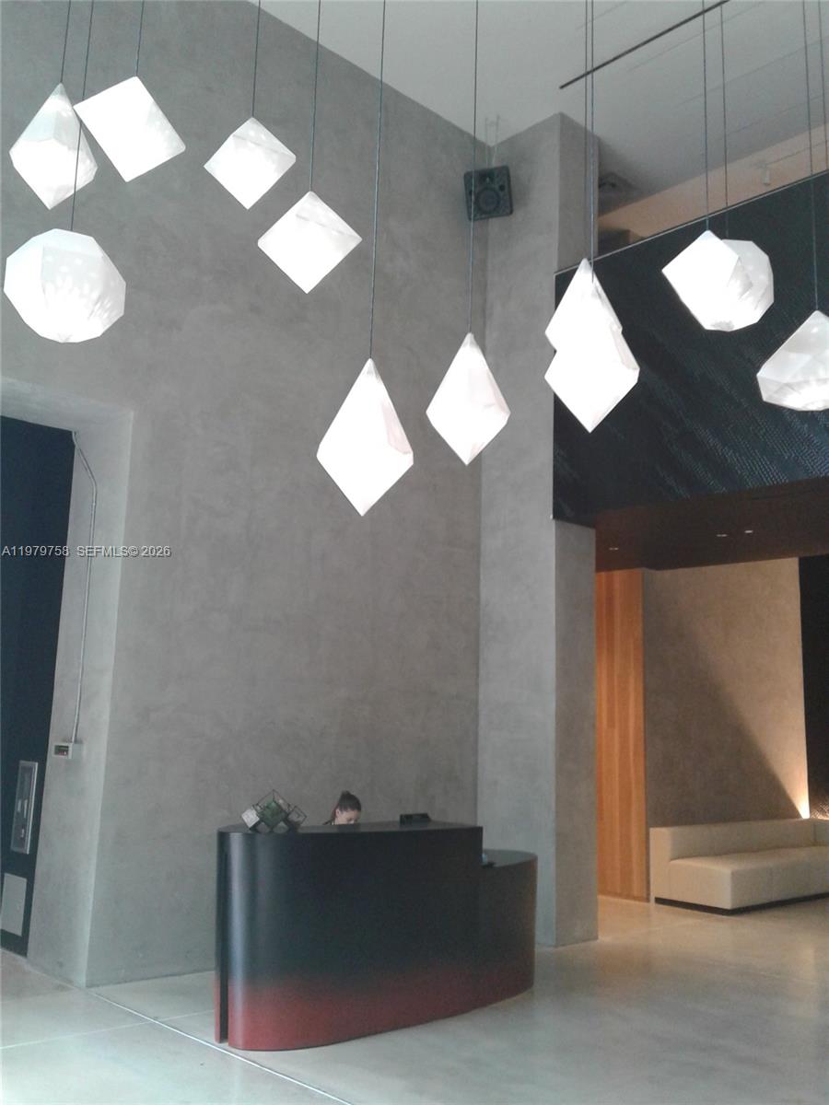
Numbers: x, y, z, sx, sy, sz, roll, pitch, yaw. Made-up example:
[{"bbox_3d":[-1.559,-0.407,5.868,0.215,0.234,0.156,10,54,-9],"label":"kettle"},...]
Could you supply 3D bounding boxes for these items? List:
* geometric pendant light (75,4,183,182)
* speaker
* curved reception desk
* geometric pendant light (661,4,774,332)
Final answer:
[{"bbox_3d":[-1.279,-2.089,4.760,0.470,0.844,0.460,5,-11,-17],"label":"geometric pendant light"},{"bbox_3d":[0.719,-3.457,10.154,0.420,0.450,0.340,-2,13,17],"label":"speaker"},{"bbox_3d":[-0.163,2.292,6.695,2.740,1.100,1.000,12,-15,-43],"label":"curved reception desk"},{"bbox_3d":[1.513,-1.970,5.304,0.540,1.754,0.540,-1,-11,16],"label":"geometric pendant light"}]

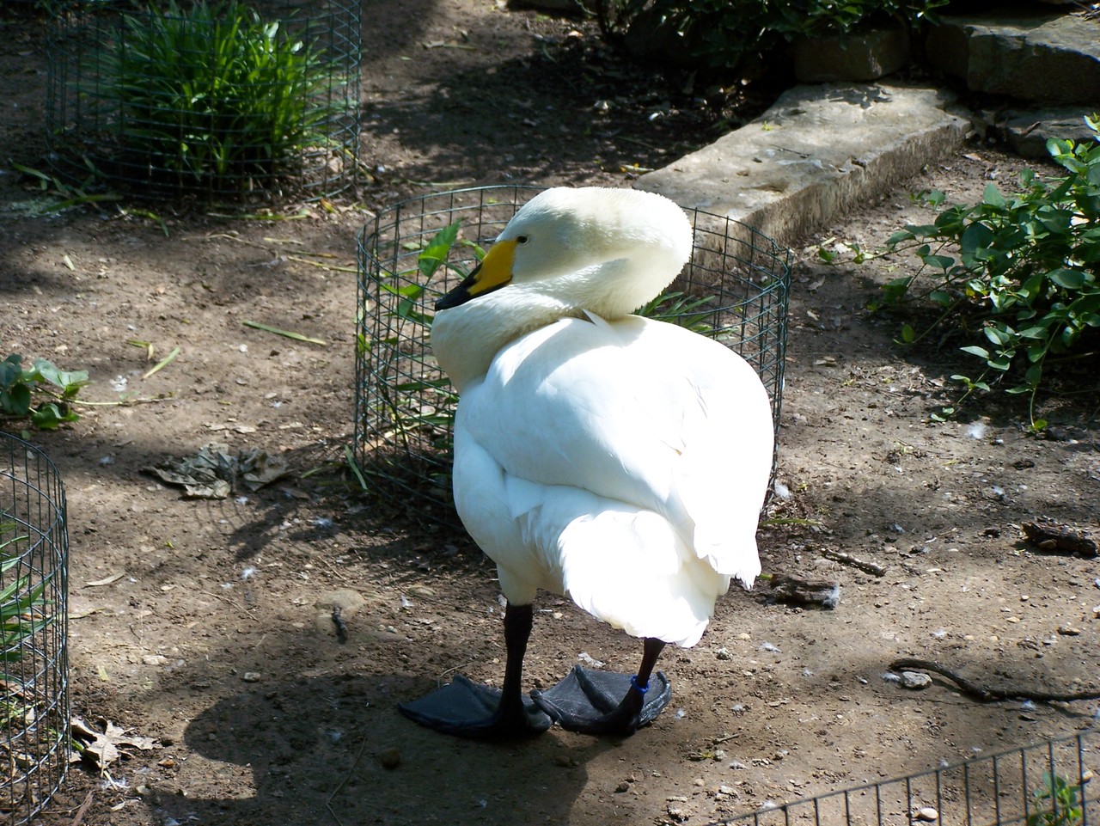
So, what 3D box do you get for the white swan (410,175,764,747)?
[{"bbox_3d":[0.050,0.073,4.101,0.355,0.540,0.670,-5,21,-22],"label":"white swan"}]

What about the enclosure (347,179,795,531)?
[{"bbox_3d":[0.026,-0.062,4.768,0.550,0.310,0.550,3,20,0],"label":"enclosure"}]

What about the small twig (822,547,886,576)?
[{"bbox_3d":[0.376,0.182,4.628,0.092,0.013,0.015,18,25,36],"label":"small twig"}]

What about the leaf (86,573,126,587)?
[{"bbox_3d":[-0.531,0.195,4.453,0.016,0.010,0.058,20,26,39],"label":"leaf"}]

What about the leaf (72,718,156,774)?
[{"bbox_3d":[-0.468,0.358,3.981,0.095,0.030,0.080,3,20,0],"label":"leaf"}]

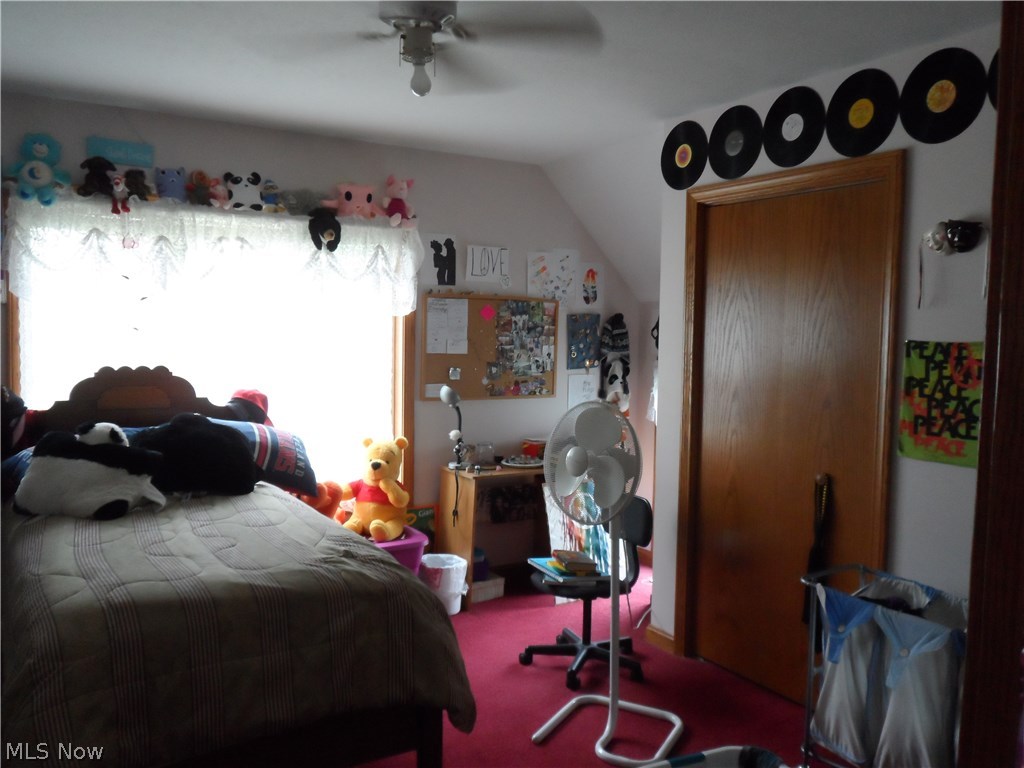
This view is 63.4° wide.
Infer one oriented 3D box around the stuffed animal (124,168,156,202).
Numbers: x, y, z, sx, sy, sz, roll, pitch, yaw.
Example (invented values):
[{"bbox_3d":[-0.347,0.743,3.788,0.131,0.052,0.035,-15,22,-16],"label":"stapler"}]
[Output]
[{"bbox_3d":[-1.641,-0.876,3.651,0.115,0.134,0.110,-2,5,-32],"label":"stuffed animal"}]

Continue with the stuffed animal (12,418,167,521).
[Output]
[{"bbox_3d":[-1.557,0.319,3.072,0.436,0.315,0.420,1,4,3],"label":"stuffed animal"}]

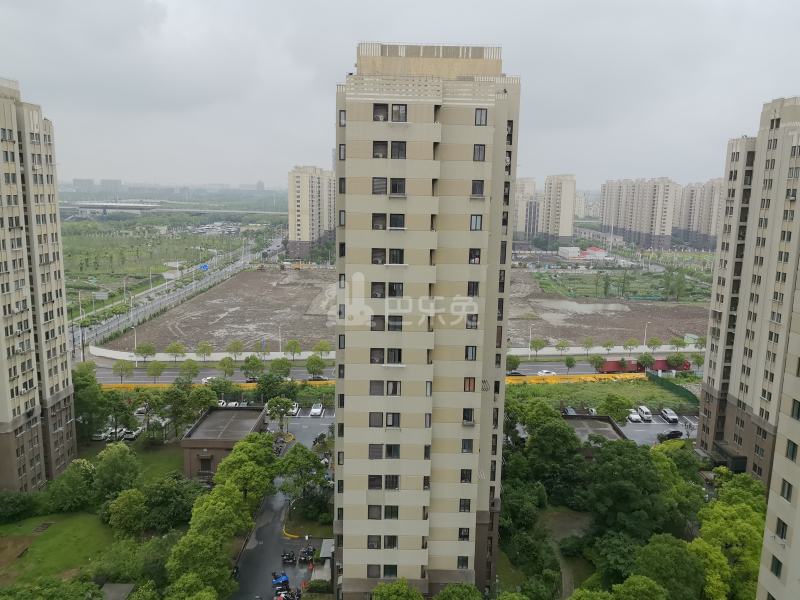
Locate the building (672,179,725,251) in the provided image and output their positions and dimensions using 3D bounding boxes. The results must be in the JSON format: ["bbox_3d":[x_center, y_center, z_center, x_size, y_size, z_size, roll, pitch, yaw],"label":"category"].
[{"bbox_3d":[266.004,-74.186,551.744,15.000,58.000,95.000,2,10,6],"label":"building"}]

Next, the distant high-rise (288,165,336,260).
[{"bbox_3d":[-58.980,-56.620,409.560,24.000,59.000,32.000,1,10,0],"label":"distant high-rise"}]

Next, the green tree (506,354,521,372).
[{"bbox_3d":[27.420,16.320,151.240,4.000,6.370,4.000,1,10,0],"label":"green tree"}]

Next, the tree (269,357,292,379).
[{"bbox_3d":[-27.997,16.632,145.972,5.240,6.460,5.240,1,10,0],"label":"tree"}]

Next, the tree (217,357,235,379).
[{"bbox_3d":[-40.070,16.310,143.370,3.560,6.600,3.560,1,10,0],"label":"tree"}]

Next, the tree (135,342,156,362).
[{"bbox_3d":[-66.197,13.807,161.860,5.318,5.285,5.318,1,10,0],"label":"tree"}]

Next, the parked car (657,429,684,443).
[{"bbox_3d":[51.427,25.347,118.345,4.600,1.500,1.800,-1,10,-14],"label":"parked car"}]

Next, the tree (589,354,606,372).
[{"bbox_3d":[48.900,16.490,153.830,4.190,5.950,4.190,1,10,0],"label":"tree"}]

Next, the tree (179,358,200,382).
[{"bbox_3d":[-48.050,16.283,142.465,4.600,5.770,4.600,1,10,0],"label":"tree"}]

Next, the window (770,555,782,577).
[{"bbox_3d":[26.379,18.687,43.647,0.150,1.300,1.100,1,10,-2],"label":"window"}]

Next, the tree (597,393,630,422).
[{"bbox_3d":[41.420,21.580,119.680,6.520,7.260,6.520,1,10,0],"label":"tree"}]

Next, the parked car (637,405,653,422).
[{"bbox_3d":[49.396,23.005,126.050,1.680,1.880,4.100,1,10,-1],"label":"parked car"}]

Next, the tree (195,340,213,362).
[{"bbox_3d":[-49.990,13.580,159.230,4.340,6.220,4.340,1,10,0],"label":"tree"}]

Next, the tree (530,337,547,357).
[{"bbox_3d":[38.532,13.386,174.106,4.464,5.995,4.464,1,10,0],"label":"tree"}]

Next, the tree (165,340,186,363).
[{"bbox_3d":[-58.618,13.569,162.747,5.347,5.745,5.347,1,10,0],"label":"tree"}]

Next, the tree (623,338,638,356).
[{"bbox_3d":[65.100,13.341,175.292,4.200,5.100,4.200,1,10,0],"label":"tree"}]

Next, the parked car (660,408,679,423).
[{"bbox_3d":[54.950,23.430,127.040,1.820,1.600,4.550,1,10,0],"label":"parked car"}]

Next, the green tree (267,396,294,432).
[{"bbox_3d":[-22.089,21.493,116.379,4.849,6.970,4.849,1,10,0],"label":"green tree"}]

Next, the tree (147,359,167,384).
[{"bbox_3d":[-55.906,16.880,142.437,4.337,6.095,4.337,1,10,0],"label":"tree"}]

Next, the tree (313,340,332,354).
[{"bbox_3d":[-20.378,13.324,164.057,4.600,5.490,4.600,1,10,0],"label":"tree"}]

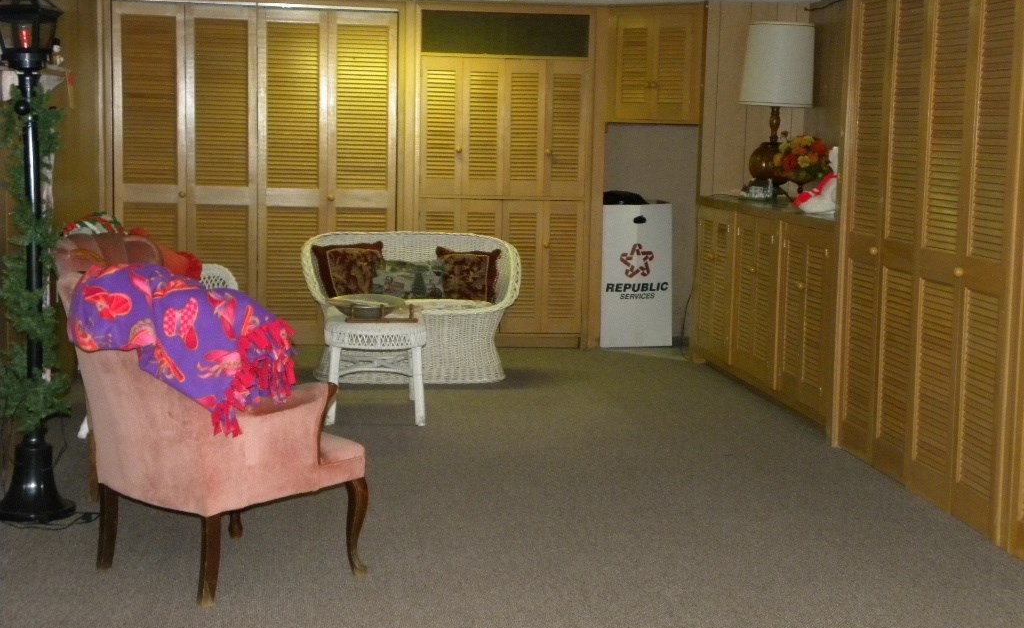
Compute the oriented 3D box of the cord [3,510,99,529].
[{"bbox_3d":[-1.593,0.700,5.880,0.360,0.020,0.270,0,6,-8],"label":"cord"}]

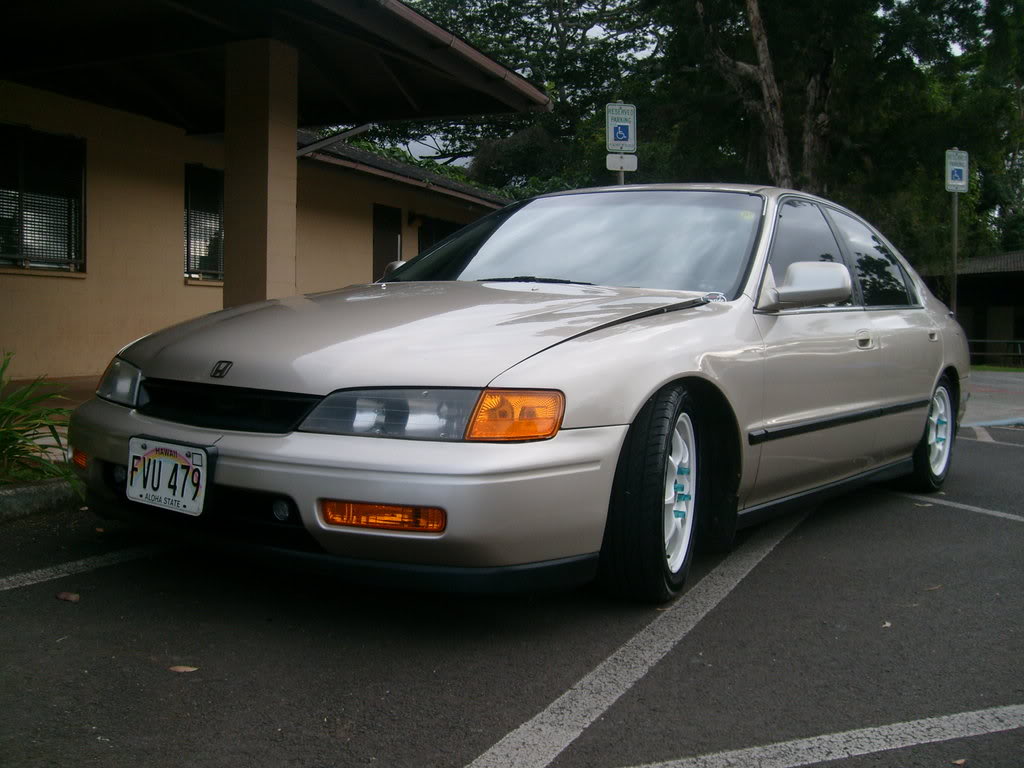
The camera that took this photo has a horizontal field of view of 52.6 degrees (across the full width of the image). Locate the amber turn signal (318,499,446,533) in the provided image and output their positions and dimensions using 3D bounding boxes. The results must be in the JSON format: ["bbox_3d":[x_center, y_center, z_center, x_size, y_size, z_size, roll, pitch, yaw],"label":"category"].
[{"bbox_3d":[-0.272,0.287,2.236,0.275,0.055,0.085,3,4,20],"label":"amber turn signal"}]

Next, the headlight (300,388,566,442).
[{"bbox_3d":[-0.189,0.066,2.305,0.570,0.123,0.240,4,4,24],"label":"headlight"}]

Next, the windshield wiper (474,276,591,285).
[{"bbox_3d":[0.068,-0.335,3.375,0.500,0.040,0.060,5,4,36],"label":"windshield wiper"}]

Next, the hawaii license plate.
[{"bbox_3d":[-0.817,0.216,2.447,0.305,0.152,0.012,5,1,36],"label":"hawaii license plate"}]

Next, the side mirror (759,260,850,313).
[{"bbox_3d":[0.927,-0.308,3.279,0.240,0.150,0.160,5,4,36],"label":"side mirror"}]

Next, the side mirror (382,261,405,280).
[{"bbox_3d":[-0.490,-0.423,4.316,0.240,0.150,0.160,5,4,36],"label":"side mirror"}]

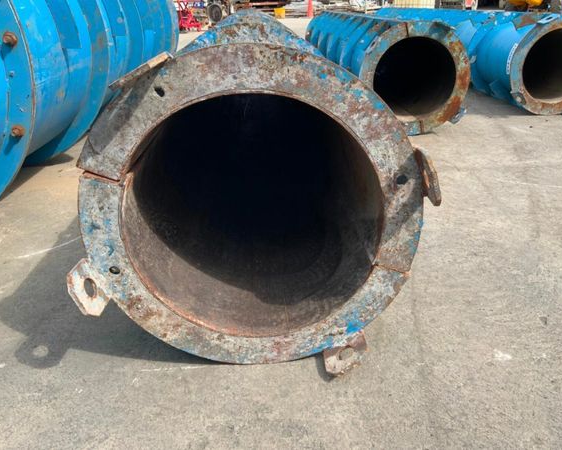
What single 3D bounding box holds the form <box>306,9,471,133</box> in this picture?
[{"bbox_3d":[0.971,-2.230,6.430,0.878,0.878,5.429,0,24,-2],"label":"form"}]

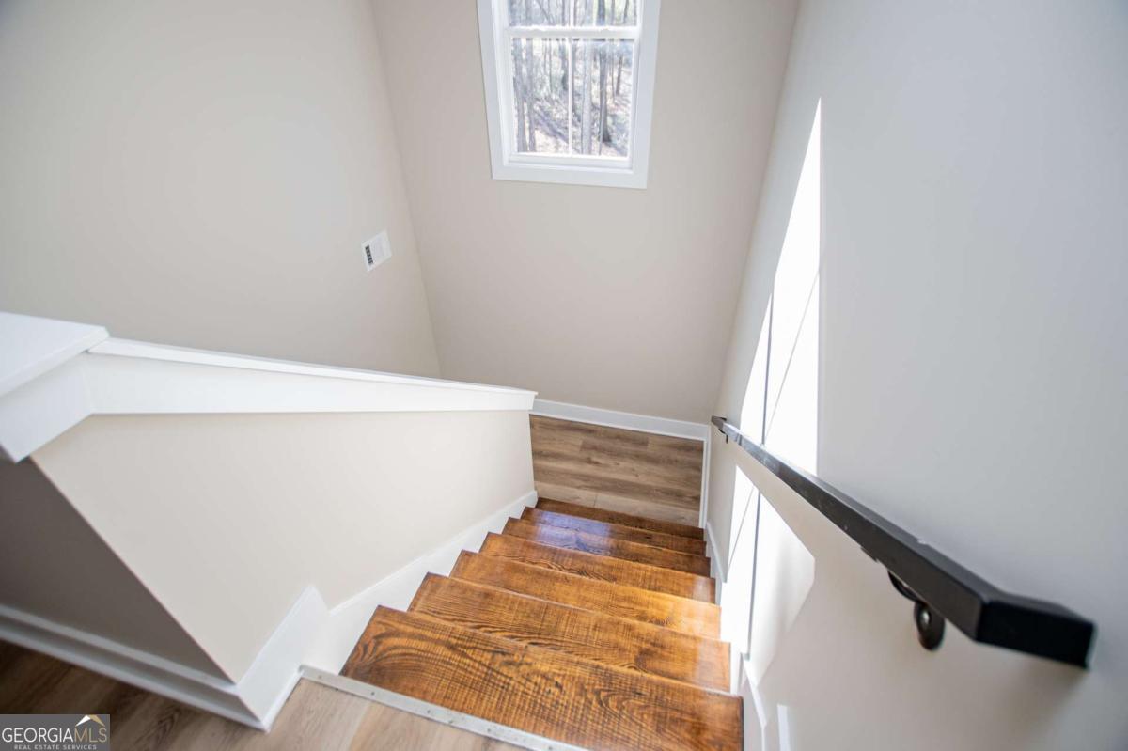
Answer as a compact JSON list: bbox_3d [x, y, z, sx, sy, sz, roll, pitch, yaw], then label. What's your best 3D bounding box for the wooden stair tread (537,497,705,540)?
[{"bbox_3d":[0.345,1.058,3.206,1.168,0.036,0.280,7,35,14],"label":"wooden stair tread"}]

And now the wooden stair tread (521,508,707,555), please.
[{"bbox_3d":[0.272,1.038,2.899,1.168,0.036,0.280,7,35,14],"label":"wooden stair tread"}]

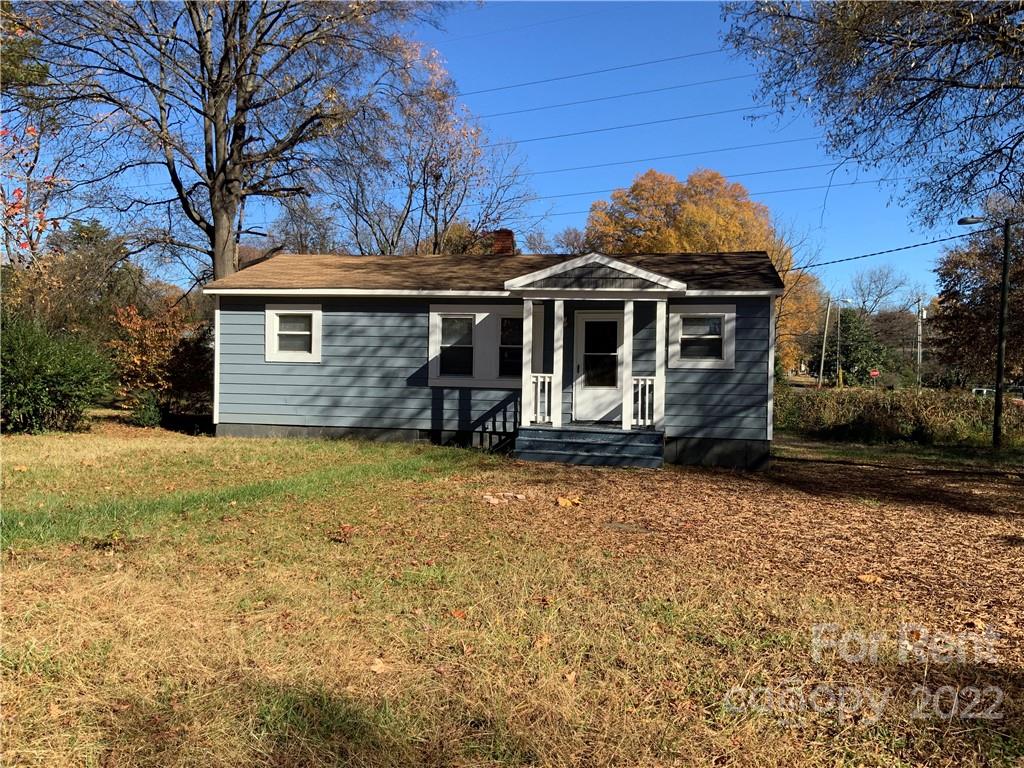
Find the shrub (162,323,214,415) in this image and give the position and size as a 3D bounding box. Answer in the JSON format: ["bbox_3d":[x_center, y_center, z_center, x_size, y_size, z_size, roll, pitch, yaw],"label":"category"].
[{"bbox_3d":[-9.311,-0.452,25.000,2.100,2.680,2.000,1,0,11],"label":"shrub"}]

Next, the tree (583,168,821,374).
[{"bbox_3d":[12.370,-6.691,56.000,15.500,14.750,14.500,1,0,11],"label":"tree"}]

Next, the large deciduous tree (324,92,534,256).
[{"bbox_3d":[-3.270,-5.251,34.000,8.400,12.600,8.000,1,0,11],"label":"large deciduous tree"}]

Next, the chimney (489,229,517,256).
[{"bbox_3d":[-0.196,-3.239,20.153,0.520,0.780,0.500,1,0,11],"label":"chimney"}]

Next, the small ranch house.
[{"bbox_3d":[-0.206,-0.800,19.270,11.450,4.490,8.100,1,0,11],"label":"small ranch house"}]

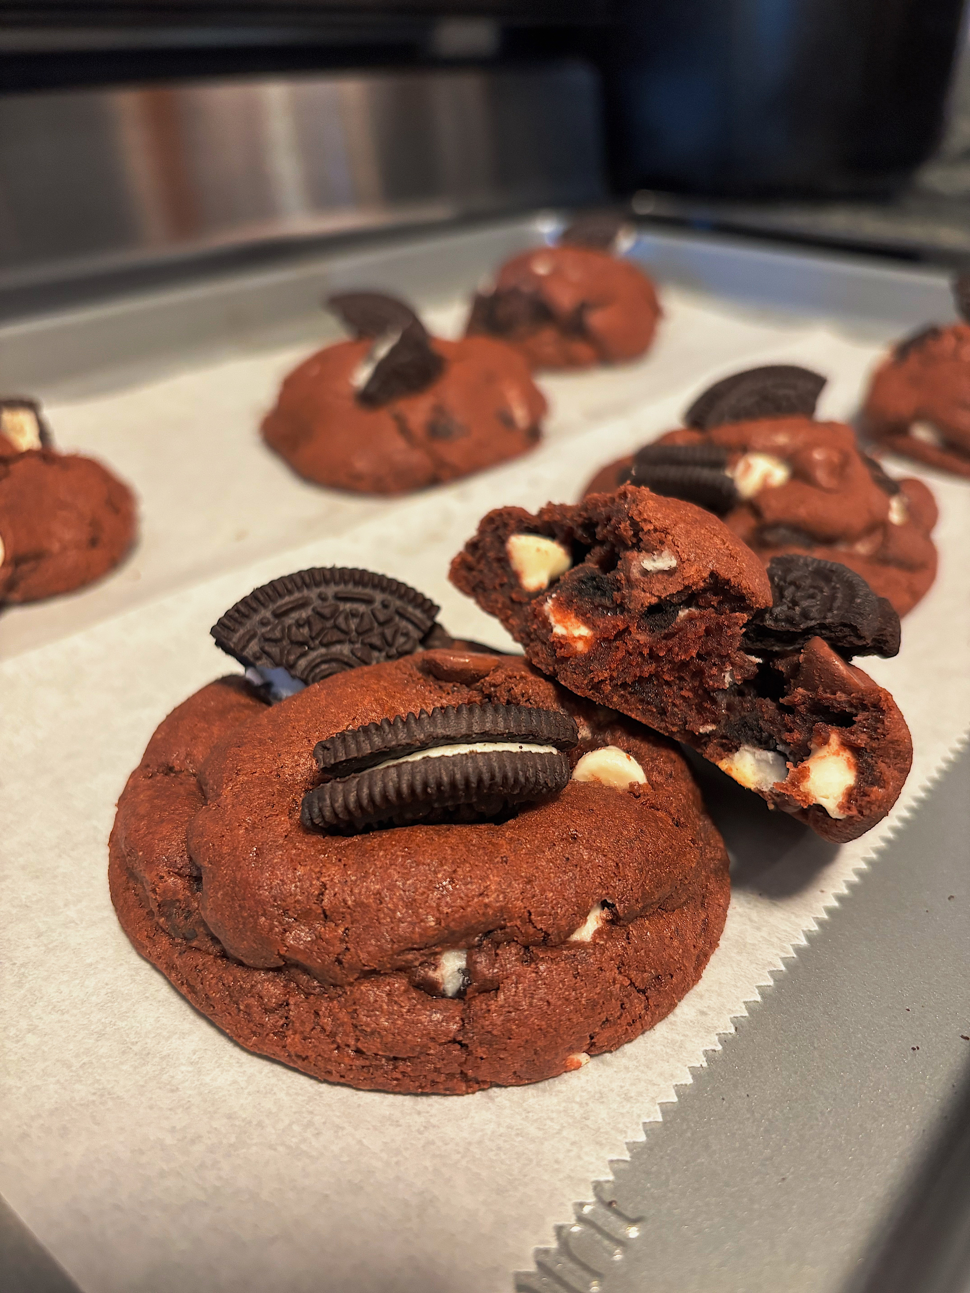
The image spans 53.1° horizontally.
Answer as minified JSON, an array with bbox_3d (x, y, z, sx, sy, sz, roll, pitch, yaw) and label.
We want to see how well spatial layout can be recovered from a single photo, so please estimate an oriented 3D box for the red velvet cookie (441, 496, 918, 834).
[{"bbox_3d":[0.040,-0.010,0.160,0.078,0.031,0.043,30,32,11],"label":"red velvet cookie"}]

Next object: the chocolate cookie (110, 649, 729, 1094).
[{"bbox_3d":[-0.007,0.018,0.132,0.083,0.033,0.078,1,32,0],"label":"chocolate cookie"}]

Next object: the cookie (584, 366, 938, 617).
[{"bbox_3d":[0.062,-0.037,0.216,0.081,0.037,0.081,1,32,0],"label":"cookie"}]

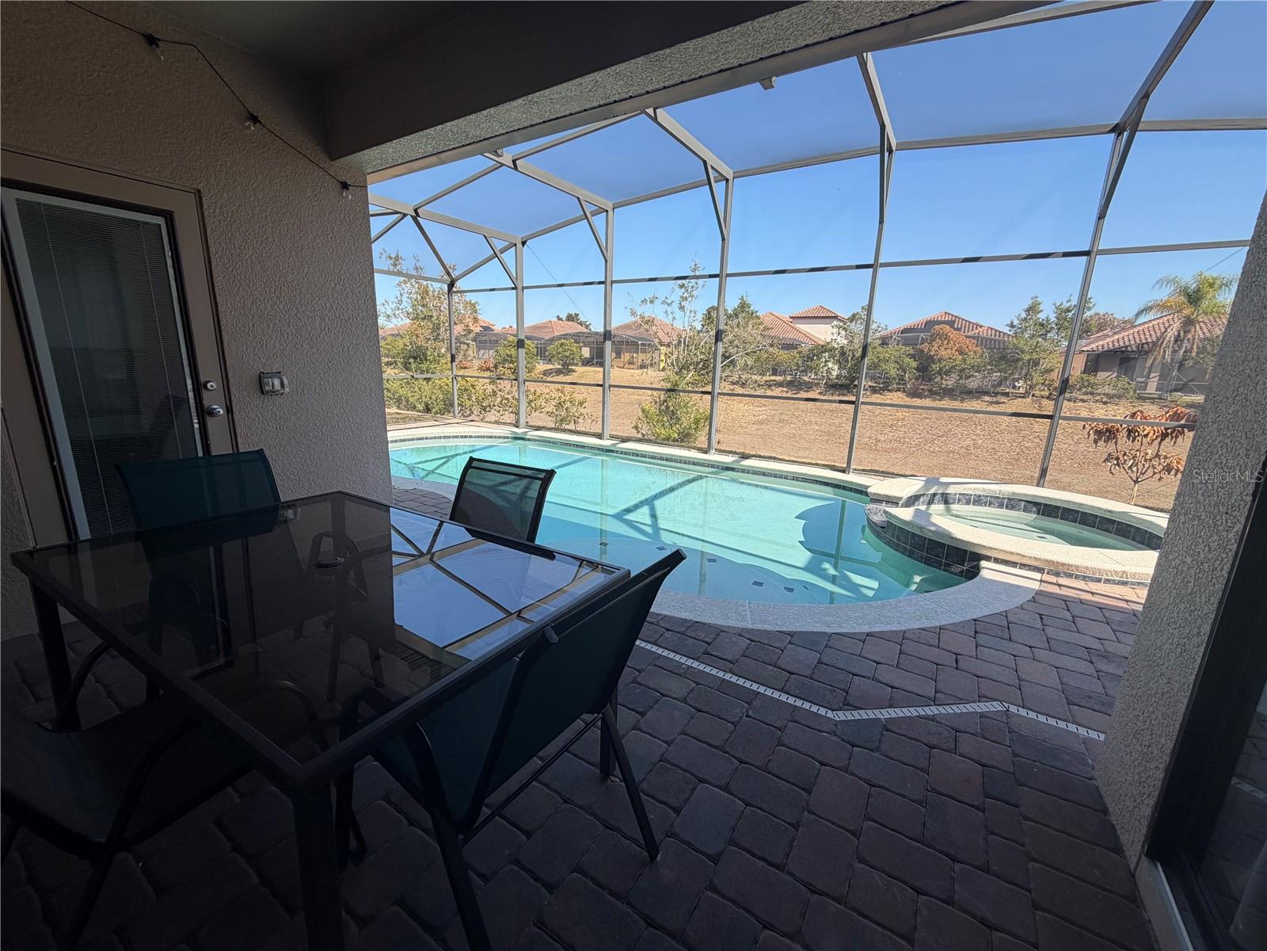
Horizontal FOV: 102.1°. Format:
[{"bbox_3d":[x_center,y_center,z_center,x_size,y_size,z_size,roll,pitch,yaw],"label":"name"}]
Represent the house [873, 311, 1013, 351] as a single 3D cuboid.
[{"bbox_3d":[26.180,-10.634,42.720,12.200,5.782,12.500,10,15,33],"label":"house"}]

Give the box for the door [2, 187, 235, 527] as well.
[{"bbox_3d":[-2.552,-0.409,2.579,0.060,2.040,0.830,10,15,33],"label":"door"}]

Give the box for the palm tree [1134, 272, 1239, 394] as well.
[{"bbox_3d":[29.411,-7.627,27.493,4.400,6.510,4.400,-10,17,-43],"label":"palm tree"}]

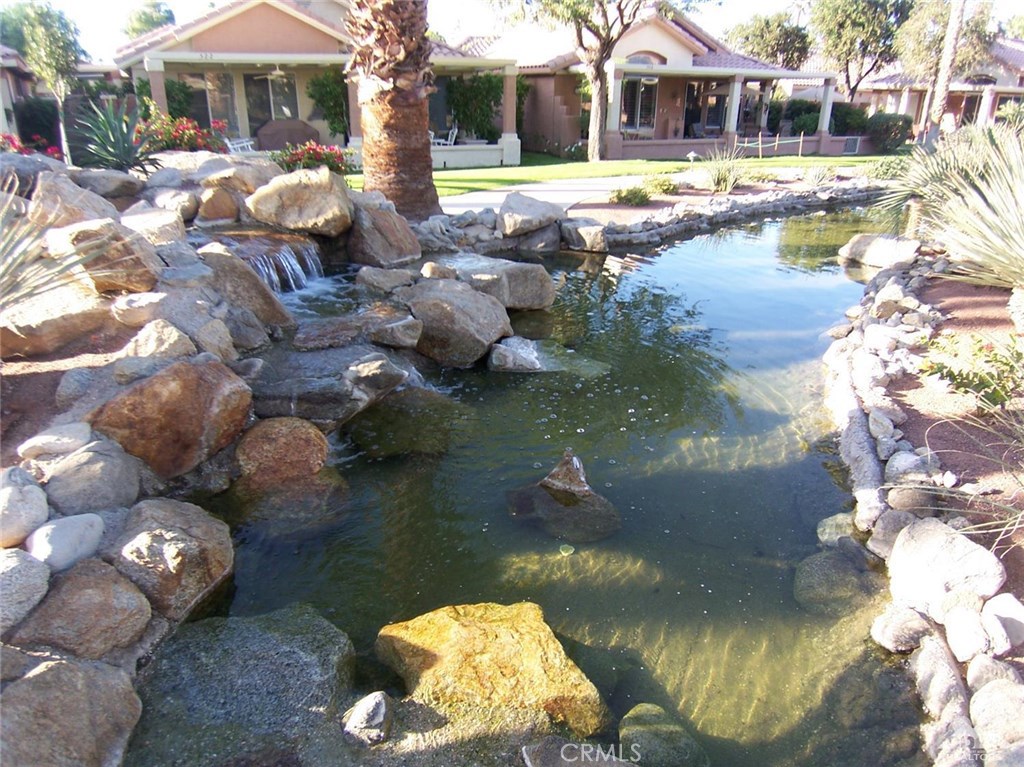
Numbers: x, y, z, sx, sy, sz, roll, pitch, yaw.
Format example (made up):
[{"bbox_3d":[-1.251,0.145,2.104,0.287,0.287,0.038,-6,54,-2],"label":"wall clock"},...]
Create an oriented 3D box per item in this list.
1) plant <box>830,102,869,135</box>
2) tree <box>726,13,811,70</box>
[{"bbox_3d":[12.081,-9.131,24.345,1.400,1.500,1.400,0,21,0],"label":"plant"},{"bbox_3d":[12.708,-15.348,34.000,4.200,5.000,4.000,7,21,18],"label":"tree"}]

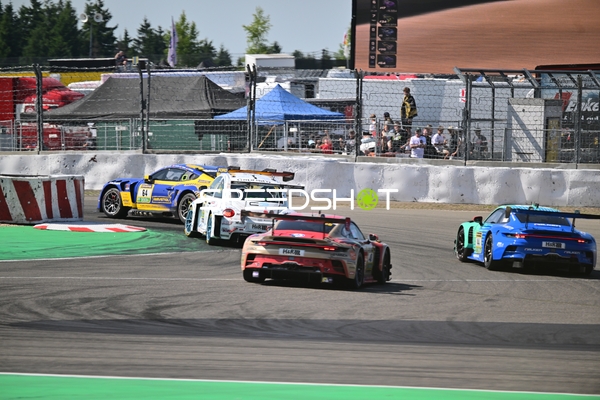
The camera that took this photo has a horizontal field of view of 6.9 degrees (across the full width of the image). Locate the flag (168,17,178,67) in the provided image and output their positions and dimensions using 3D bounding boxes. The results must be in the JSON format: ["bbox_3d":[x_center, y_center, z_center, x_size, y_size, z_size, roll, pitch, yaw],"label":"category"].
[{"bbox_3d":[-6.629,-8.149,262.000,0.600,3.100,0.120,0,1,-12],"label":"flag"}]

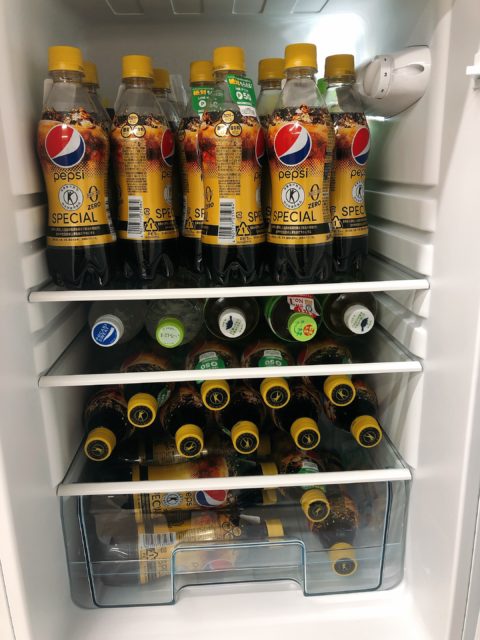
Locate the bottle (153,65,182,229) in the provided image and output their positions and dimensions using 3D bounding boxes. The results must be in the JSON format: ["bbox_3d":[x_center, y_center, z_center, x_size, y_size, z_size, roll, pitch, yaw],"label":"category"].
[{"bbox_3d":[-0.089,-0.167,0.587,0.065,0.211,0.065,-2,16,-3],"label":"bottle"}]

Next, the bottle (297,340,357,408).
[{"bbox_3d":[0.104,0.051,0.651,0.065,0.065,0.212,-2,16,-3],"label":"bottle"}]

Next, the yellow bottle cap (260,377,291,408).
[{"bbox_3d":[0.038,0.078,0.554,0.030,0.030,0.021,-2,16,-1],"label":"yellow bottle cap"}]

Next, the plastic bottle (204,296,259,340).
[{"bbox_3d":[-0.010,-0.014,0.668,0.070,0.070,0.205,-2,11,-1],"label":"plastic bottle"}]

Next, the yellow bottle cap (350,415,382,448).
[{"bbox_3d":[0.143,0.126,0.579,0.030,0.030,0.021,-2,16,-3],"label":"yellow bottle cap"}]

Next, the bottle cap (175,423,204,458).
[{"bbox_3d":[-0.054,0.133,0.564,0.030,0.030,0.021,-3,16,-8],"label":"bottle cap"}]

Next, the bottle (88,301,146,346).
[{"bbox_3d":[-0.144,-0.010,0.644,0.068,0.068,0.209,-2,14,-2],"label":"bottle"}]

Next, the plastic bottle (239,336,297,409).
[{"bbox_3d":[0.033,0.054,0.647,0.065,0.065,0.212,-2,16,-3],"label":"plastic bottle"}]

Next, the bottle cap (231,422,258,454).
[{"bbox_3d":[0.006,0.130,0.568,0.030,0.030,0.021,-2,16,-3],"label":"bottle cap"}]

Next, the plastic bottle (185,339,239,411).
[{"bbox_3d":[-0.034,0.055,0.652,0.067,0.067,0.218,-2,15,-5],"label":"plastic bottle"}]

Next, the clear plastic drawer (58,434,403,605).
[{"bbox_3d":[-0.007,0.217,0.697,0.378,0.153,0.250,-2,16,-3],"label":"clear plastic drawer"}]

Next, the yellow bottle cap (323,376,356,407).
[{"bbox_3d":[0.107,0.075,0.552,0.030,0.030,0.021,-2,16,-1],"label":"yellow bottle cap"}]

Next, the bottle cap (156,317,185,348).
[{"bbox_3d":[-0.071,0.013,0.535,0.030,0.030,0.021,-2,16,-3],"label":"bottle cap"}]

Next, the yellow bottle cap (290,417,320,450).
[{"bbox_3d":[0.074,0.128,0.577,0.030,0.030,0.021,-2,16,-3],"label":"yellow bottle cap"}]

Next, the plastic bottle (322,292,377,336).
[{"bbox_3d":[0.125,-0.027,0.661,0.067,0.067,0.212,-2,16,-3],"label":"plastic bottle"}]

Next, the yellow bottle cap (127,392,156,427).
[{"bbox_3d":[-0.102,0.096,0.543,0.030,0.030,0.021,-3,16,-6],"label":"yellow bottle cap"}]

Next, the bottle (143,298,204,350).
[{"bbox_3d":[-0.076,-0.014,0.630,0.067,0.067,0.218,-2,16,-3],"label":"bottle"}]

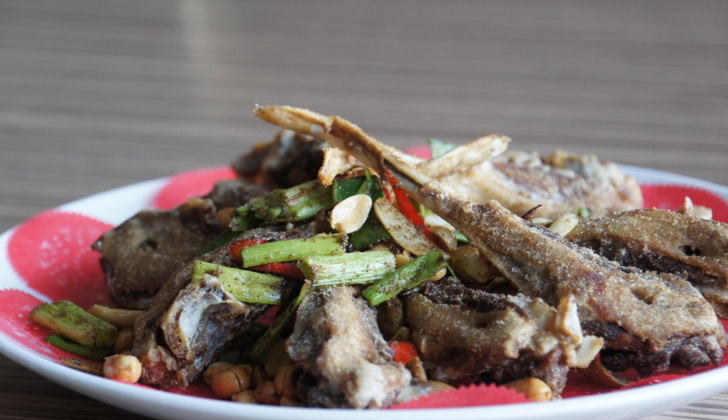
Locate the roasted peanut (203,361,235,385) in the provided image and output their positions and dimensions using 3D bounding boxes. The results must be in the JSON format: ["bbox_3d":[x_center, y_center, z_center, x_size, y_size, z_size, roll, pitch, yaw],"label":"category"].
[{"bbox_3d":[-0.043,0.049,0.898,0.012,0.008,0.009,-9,17,-25],"label":"roasted peanut"}]

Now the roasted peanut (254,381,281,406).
[{"bbox_3d":[-0.028,0.053,0.873,0.011,0.009,0.009,-8,17,-24],"label":"roasted peanut"}]

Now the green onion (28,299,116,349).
[{"bbox_3d":[-0.089,0.035,0.930,0.027,0.007,0.011,27,29,37],"label":"green onion"}]

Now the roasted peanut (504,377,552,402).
[{"bbox_3d":[0.048,0.052,0.876,0.014,0.008,0.009,8,18,29],"label":"roasted peanut"}]

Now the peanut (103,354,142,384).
[{"bbox_3d":[-0.071,0.047,0.893,0.011,0.008,0.009,-7,17,-20],"label":"peanut"}]

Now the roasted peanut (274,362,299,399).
[{"bbox_3d":[-0.022,0.050,0.884,0.009,0.010,0.012,7,17,26],"label":"roasted peanut"}]

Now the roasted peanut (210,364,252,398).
[{"bbox_3d":[-0.039,0.050,0.887,0.013,0.010,0.009,-7,17,-20],"label":"roasted peanut"}]

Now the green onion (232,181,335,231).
[{"bbox_3d":[-0.026,-0.001,0.978,0.034,0.009,0.009,-16,19,-14],"label":"green onion"}]

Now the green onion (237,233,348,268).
[{"bbox_3d":[-0.022,0.013,0.948,0.034,0.007,0.007,-7,16,-2],"label":"green onion"}]

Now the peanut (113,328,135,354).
[{"bbox_3d":[-0.073,0.040,0.920,0.012,0.009,0.009,3,16,16],"label":"peanut"}]

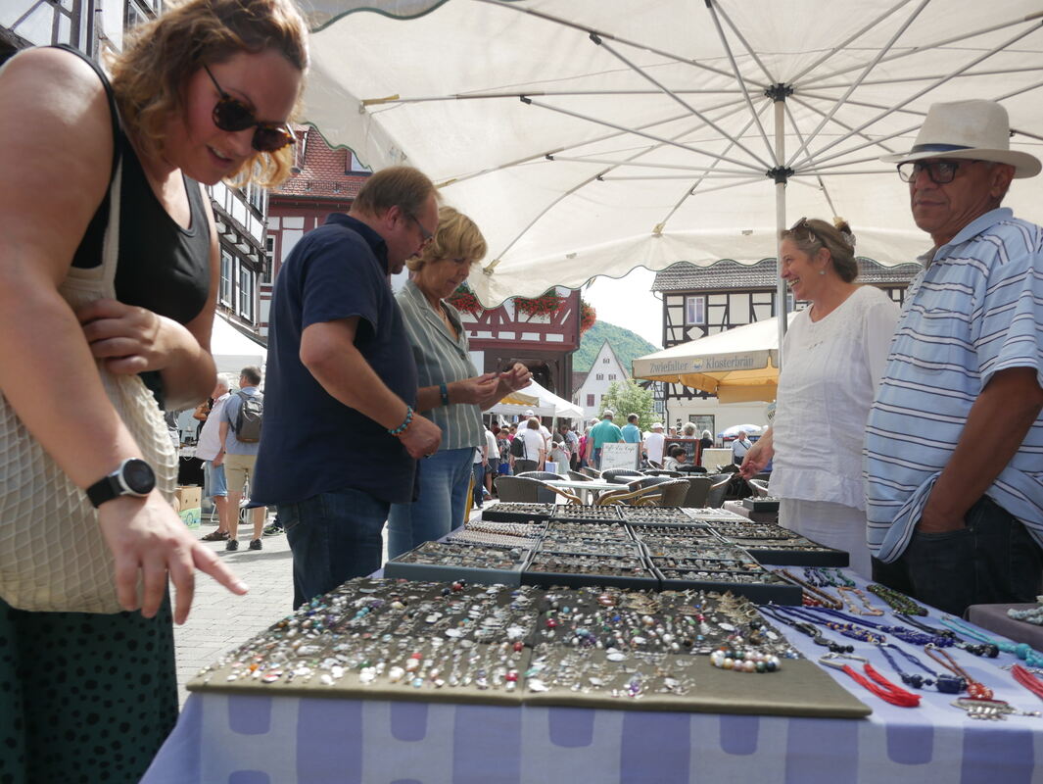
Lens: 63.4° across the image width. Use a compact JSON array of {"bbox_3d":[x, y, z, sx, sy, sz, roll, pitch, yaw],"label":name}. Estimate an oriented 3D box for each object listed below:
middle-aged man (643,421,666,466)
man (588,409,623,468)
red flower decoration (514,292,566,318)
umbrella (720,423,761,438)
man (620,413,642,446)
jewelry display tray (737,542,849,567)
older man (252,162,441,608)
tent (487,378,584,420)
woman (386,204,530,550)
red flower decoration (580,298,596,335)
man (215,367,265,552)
[{"bbox_3d":[2.888,1.455,18.300,0.480,1.571,0.360,0,-4,14],"label":"middle-aged man"},{"bbox_3d":[1.736,1.266,17.300,0.660,1.806,0.400,0,-4,6],"label":"man"},{"bbox_3d":[0.613,-2.919,27.800,1.700,1.000,0.500,1,-4,-7],"label":"red flower decoration"},{"bbox_3d":[8.236,2.189,31.000,2.150,1.966,2.150,0,-4,0],"label":"umbrella"},{"bbox_3d":[2.404,1.363,18.500,0.530,1.771,0.350,0,-4,14],"label":"man"},{"bbox_3d":[0.674,0.411,2.200,0.250,0.034,0.310,0,-4,4],"label":"jewelry display tray"},{"bbox_3d":[-0.433,0.309,2.050,0.460,1.710,0.530,2,-4,-16],"label":"older man"},{"bbox_3d":[0.000,1.038,24.900,3.000,3.255,3.000,-1,-4,19],"label":"tent"},{"bbox_3d":[-0.192,0.334,2.360,0.450,1.703,0.460,-1,-4,19],"label":"woman"},{"bbox_3d":[2.312,-2.635,29.300,0.550,1.100,1.400,1,-4,-7],"label":"red flower decoration"},{"bbox_3d":[-2.685,0.643,8.150,0.550,1.765,0.420,2,-4,-27],"label":"man"}]

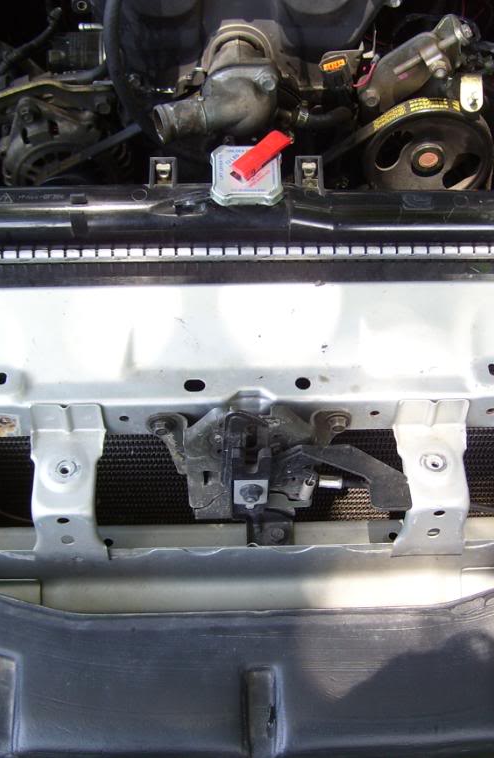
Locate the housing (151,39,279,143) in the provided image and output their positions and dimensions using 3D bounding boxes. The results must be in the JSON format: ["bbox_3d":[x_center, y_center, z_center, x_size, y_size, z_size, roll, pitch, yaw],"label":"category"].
[{"bbox_3d":[-0.031,-0.259,0.945,0.106,0.060,0.072,-15,54,-11],"label":"housing"}]

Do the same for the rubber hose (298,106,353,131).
[{"bbox_3d":[0.072,-0.238,0.965,0.054,0.020,0.021,0,53,0],"label":"rubber hose"}]

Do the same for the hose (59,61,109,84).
[{"bbox_3d":[-0.162,-0.306,1.050,0.053,0.018,0.024,0,53,0],"label":"hose"}]

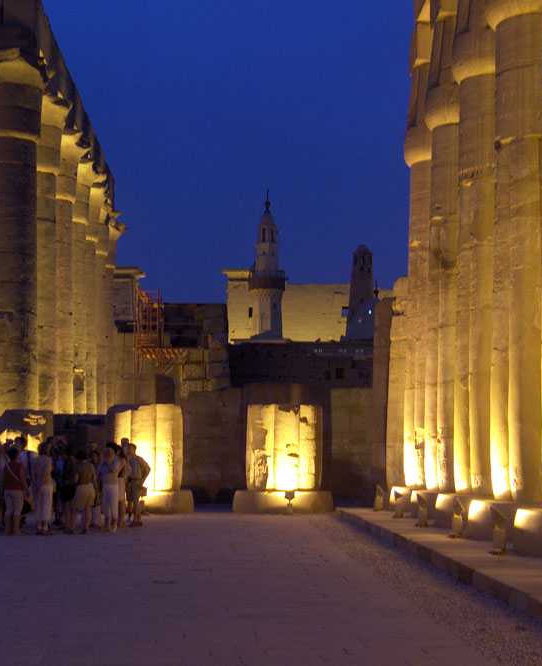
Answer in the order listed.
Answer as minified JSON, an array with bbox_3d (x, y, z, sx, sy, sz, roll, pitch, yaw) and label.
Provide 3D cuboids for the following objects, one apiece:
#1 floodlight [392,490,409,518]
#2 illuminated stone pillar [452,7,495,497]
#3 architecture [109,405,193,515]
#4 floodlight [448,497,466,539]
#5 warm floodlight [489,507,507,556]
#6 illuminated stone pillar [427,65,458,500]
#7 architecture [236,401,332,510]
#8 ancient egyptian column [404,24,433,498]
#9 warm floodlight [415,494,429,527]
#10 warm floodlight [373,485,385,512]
[{"bbox_3d":[2.627,3.457,28.542,0.230,0.600,0.250,0,-5,-2],"label":"floodlight"},{"bbox_3d":[4.137,-2.289,25.156,1.880,10.390,1.880,0,-5,-2],"label":"illuminated stone pillar"},{"bbox_3d":[-3.125,3.118,35.343,2.500,2.670,2.500,0,-5,-2],"label":"architecture"},{"bbox_3d":[2.850,2.851,21.612,0.230,0.600,0.250,0,-5,-2],"label":"floodlight"},{"bbox_3d":[2.934,2.548,18.146,0.230,0.600,0.250,0,-5,-2],"label":"warm floodlight"},{"bbox_3d":[4.020,-1.986,28.621,1.880,10.390,1.880,0,-5,-2],"label":"illuminated stone pillar"},{"bbox_3d":[0.313,3.128,35.459,2.500,2.680,2.500,0,-5,-2],"label":"architecture"},{"bbox_3d":[3.903,-1.684,32.085,1.880,10.390,1.880,0,-5,-2],"label":"ancient egyptian column"},{"bbox_3d":[2.700,3.154,25.076,0.230,0.600,0.250,0,-5,-2],"label":"warm floodlight"},{"bbox_3d":[2.469,3.759,32.005,0.230,0.600,0.250,0,-5,-2],"label":"warm floodlight"}]

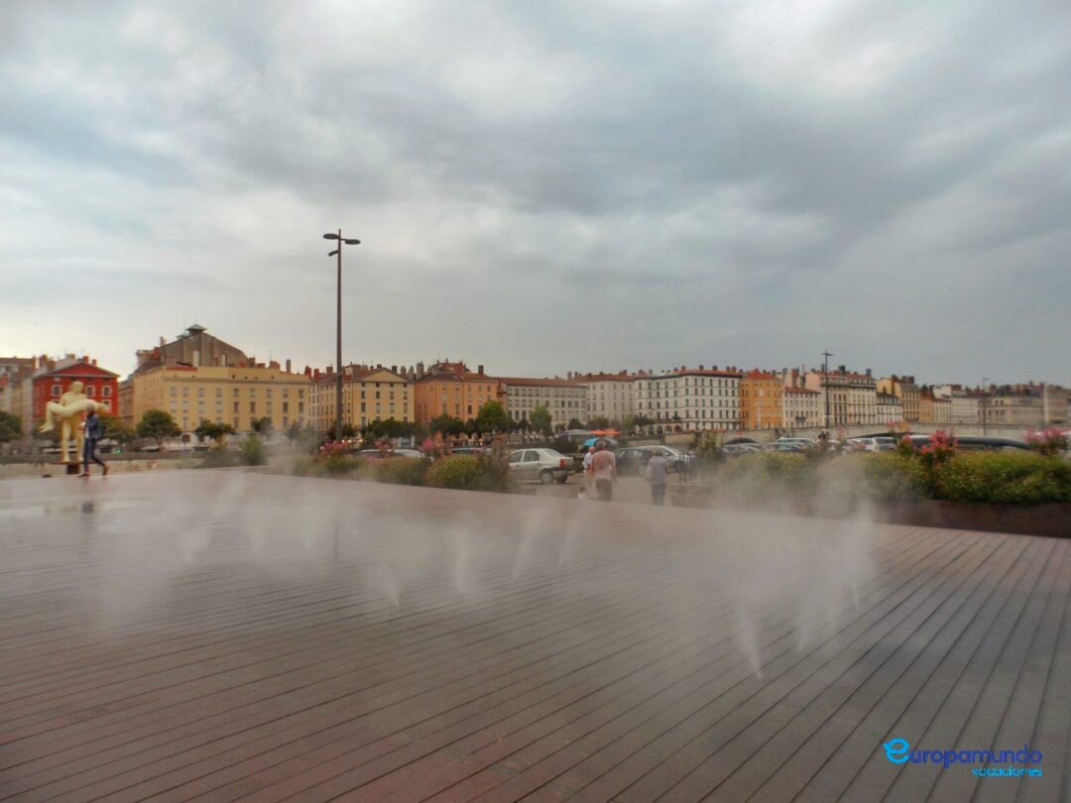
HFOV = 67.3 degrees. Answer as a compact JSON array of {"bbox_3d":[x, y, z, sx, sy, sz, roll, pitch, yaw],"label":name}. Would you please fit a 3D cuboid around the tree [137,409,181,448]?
[{"bbox_3d":[-85.612,5.978,183.000,8.400,8.900,8.400,1,-2,-30],"label":"tree"}]

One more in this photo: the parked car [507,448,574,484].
[{"bbox_3d":[-0.300,2.950,37.200,4.250,1.530,1.740,-2,-2,32],"label":"parked car"}]

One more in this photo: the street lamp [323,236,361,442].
[{"bbox_3d":[-8.500,-1.791,35.000,0.650,11.000,1.600,-2,-2,36],"label":"street lamp"}]

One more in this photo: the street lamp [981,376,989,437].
[{"bbox_3d":[75.472,1.104,134.856,1.400,10.700,0.350,0,-2,18],"label":"street lamp"}]

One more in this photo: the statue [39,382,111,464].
[{"bbox_3d":[-13.628,0.631,23.800,1.920,2.450,0.850,1,-2,-31],"label":"statue"}]

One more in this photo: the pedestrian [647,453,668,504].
[{"bbox_3d":[3.030,2.029,19.878,0.540,1.630,0.380,0,-2,6],"label":"pedestrian"}]

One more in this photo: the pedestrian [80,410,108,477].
[{"bbox_3d":[-11.436,1.059,20.776,0.680,1.770,0.520,1,-2,-21],"label":"pedestrian"}]

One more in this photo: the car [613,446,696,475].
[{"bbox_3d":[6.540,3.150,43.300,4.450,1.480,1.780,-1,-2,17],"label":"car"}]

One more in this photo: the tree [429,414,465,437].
[{"bbox_3d":[-23.942,7.223,217.000,8.300,7.000,8.000,1,-2,-30],"label":"tree"}]

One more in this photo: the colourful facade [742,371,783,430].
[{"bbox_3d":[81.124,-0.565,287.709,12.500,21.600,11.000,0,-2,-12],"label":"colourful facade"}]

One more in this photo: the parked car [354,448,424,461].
[{"bbox_3d":[-6.368,2.887,35.980,4.200,1.470,1.750,-1,-2,33],"label":"parked car"}]

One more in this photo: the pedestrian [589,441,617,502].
[{"bbox_3d":[1.638,1.812,19.376,0.580,1.750,0.380,0,-2,3],"label":"pedestrian"}]

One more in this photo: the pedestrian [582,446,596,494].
[{"bbox_3d":[1.795,2.276,25.977,0.380,1.700,0.520,1,-2,-44],"label":"pedestrian"}]

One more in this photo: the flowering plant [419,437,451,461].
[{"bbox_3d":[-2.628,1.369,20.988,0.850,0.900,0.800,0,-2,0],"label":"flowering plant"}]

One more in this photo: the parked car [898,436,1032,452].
[{"bbox_3d":[13.100,1.750,23.500,4.400,1.520,1.800,-2,-2,32],"label":"parked car"}]

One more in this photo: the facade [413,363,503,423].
[{"bbox_3d":[-24.300,0.500,248.000,22.000,22.000,15.000,1,-2,-30],"label":"facade"}]

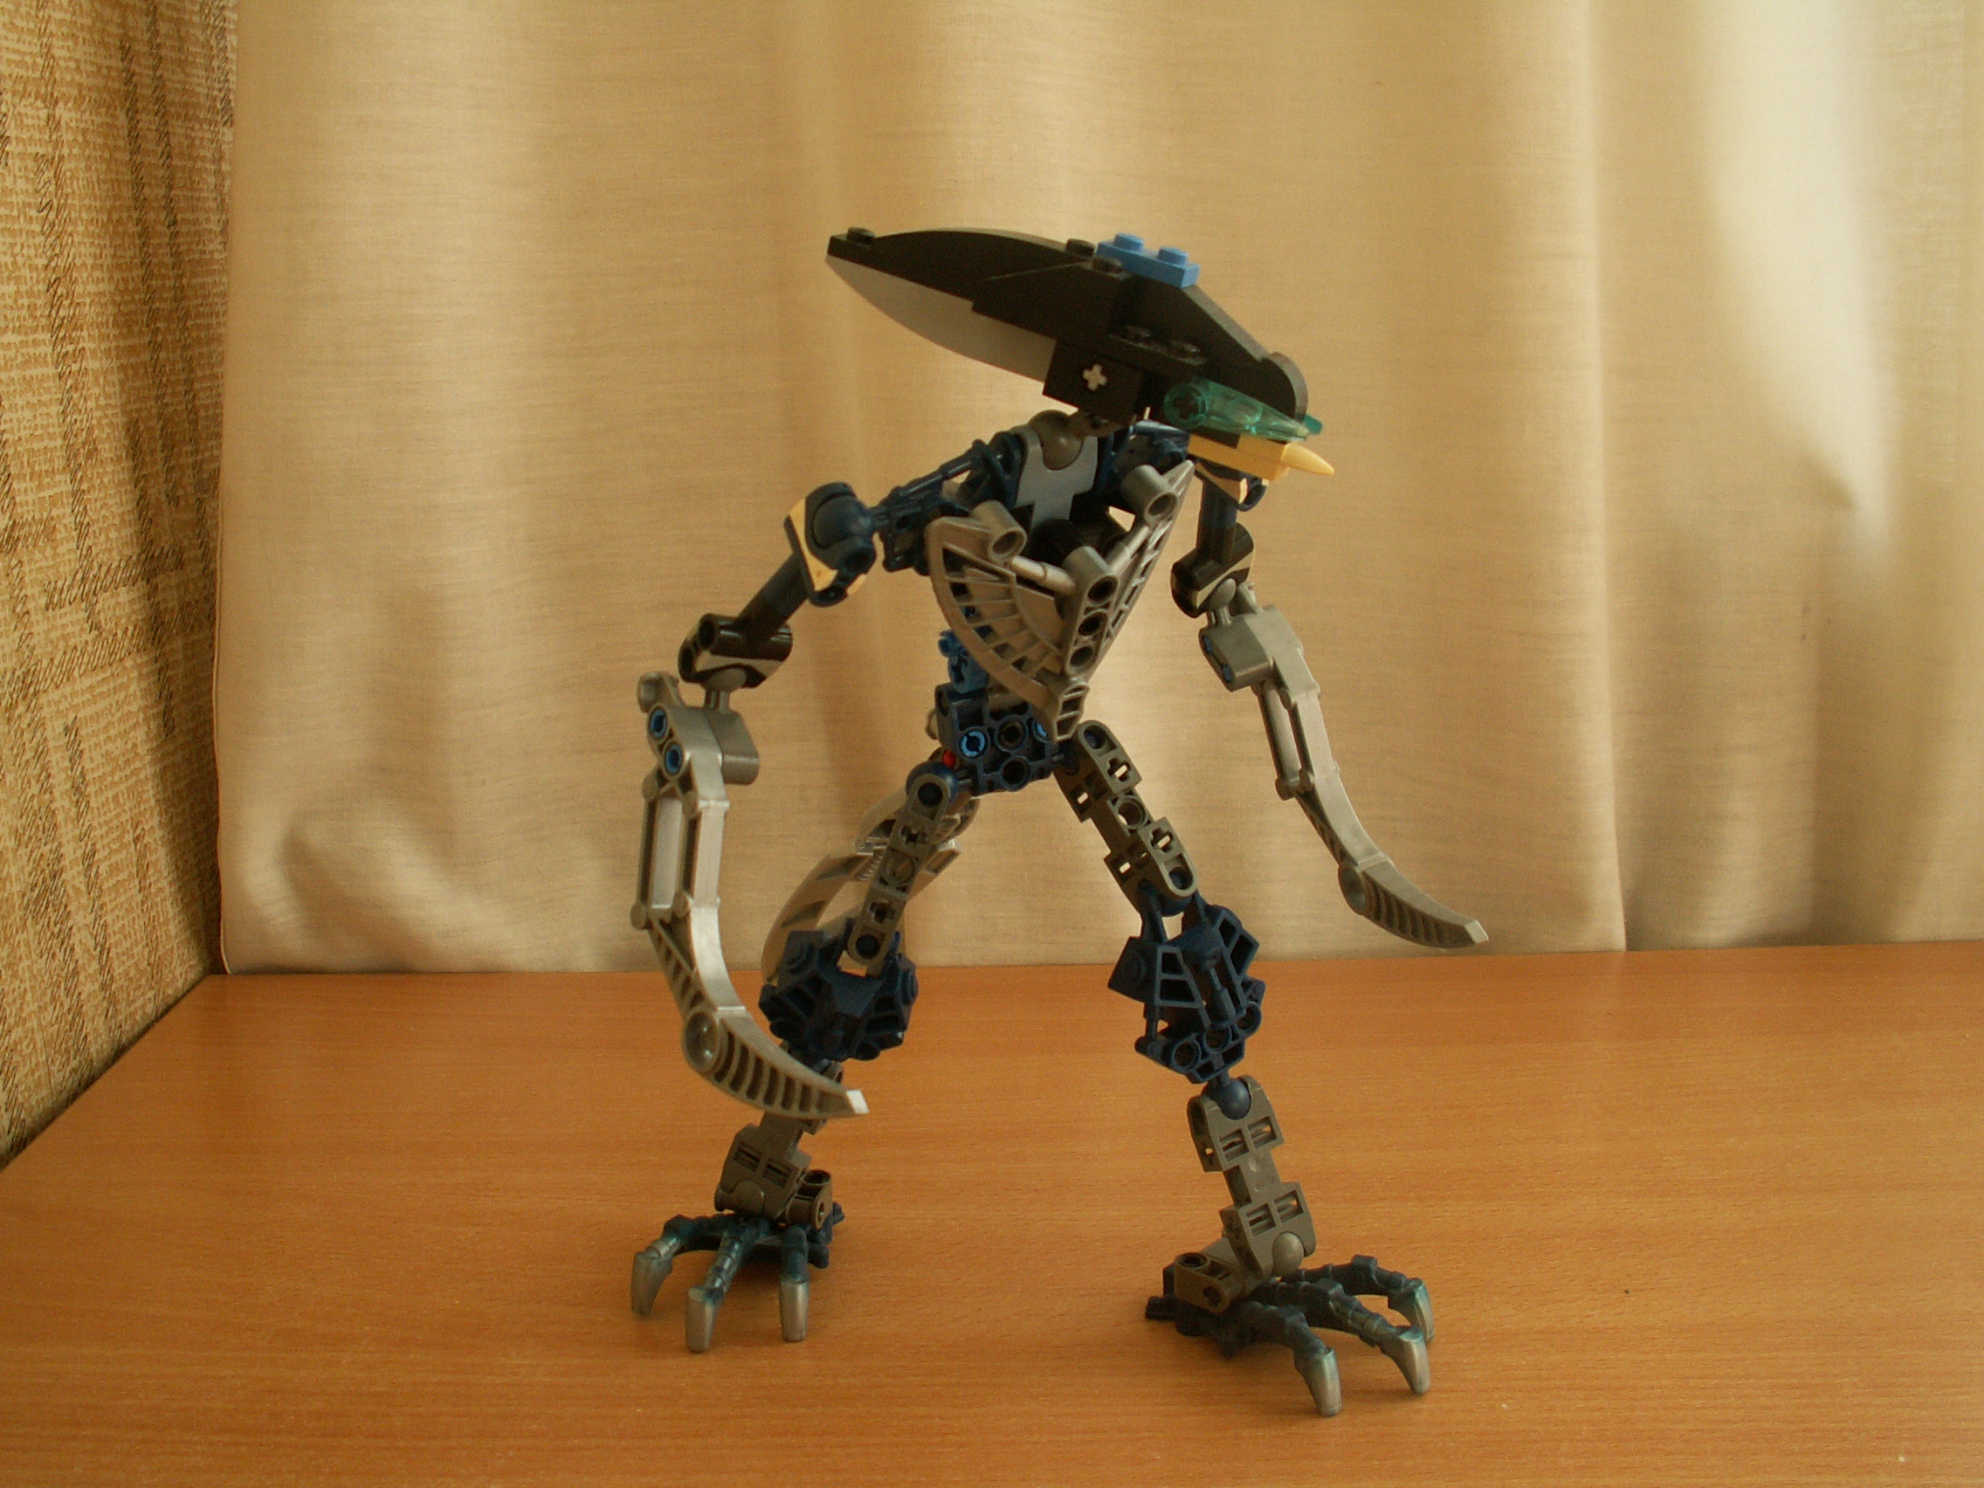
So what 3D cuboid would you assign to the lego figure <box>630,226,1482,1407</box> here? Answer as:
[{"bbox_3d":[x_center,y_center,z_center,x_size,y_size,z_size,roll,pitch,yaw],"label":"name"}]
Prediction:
[{"bbox_3d":[0.001,0.013,0.379,0.145,0.213,0.125,-5,10,-31],"label":"lego figure"}]

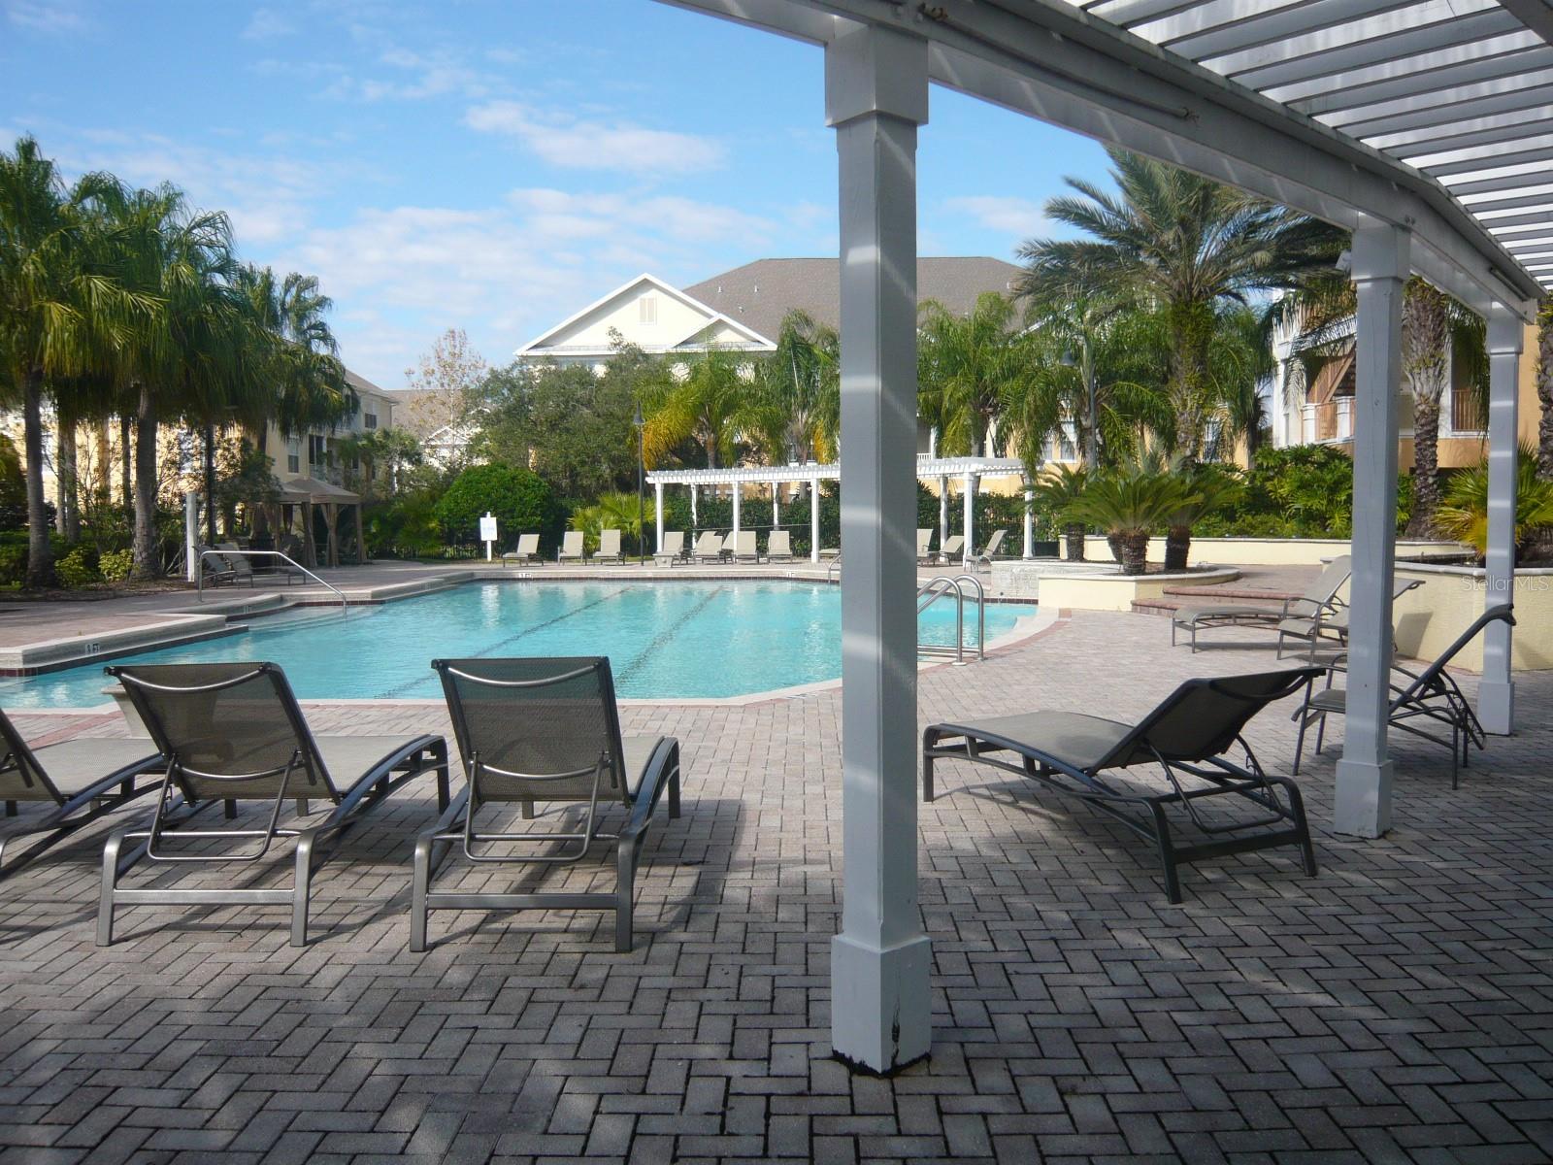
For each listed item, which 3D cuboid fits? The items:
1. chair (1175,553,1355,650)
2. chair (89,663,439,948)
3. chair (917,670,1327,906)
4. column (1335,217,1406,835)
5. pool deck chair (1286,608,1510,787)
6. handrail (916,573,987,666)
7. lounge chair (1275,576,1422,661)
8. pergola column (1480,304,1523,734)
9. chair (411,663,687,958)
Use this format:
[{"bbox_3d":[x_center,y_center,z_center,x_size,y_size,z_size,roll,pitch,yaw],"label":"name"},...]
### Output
[{"bbox_3d":[4.918,0.201,12.581,1.740,0.930,0.650,0,3,0],"label":"chair"},{"bbox_3d":[-1.891,0.677,4.994,0.710,0.940,1.820,0,3,0],"label":"chair"},{"bbox_3d":[1.389,0.686,5.418,0.715,0.820,1.810,-2,4,-25],"label":"chair"},{"bbox_3d":[2.551,-0.199,5.388,0.178,2.573,0.178,2,4,38],"label":"column"},{"bbox_3d":[3.316,0.547,6.646,1.030,0.930,0.670,2,4,32],"label":"pool deck chair"},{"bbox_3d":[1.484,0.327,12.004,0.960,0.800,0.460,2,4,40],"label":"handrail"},{"bbox_3d":[5.188,0.347,11.366,1.060,0.770,0.670,-1,3,-1],"label":"lounge chair"},{"bbox_3d":[4.500,-0.351,7.811,0.178,2.573,0.178,2,4,38],"label":"pergola column"},{"bbox_3d":[-0.823,0.672,4.920,0.715,0.940,1.800,0,3,0],"label":"chair"}]

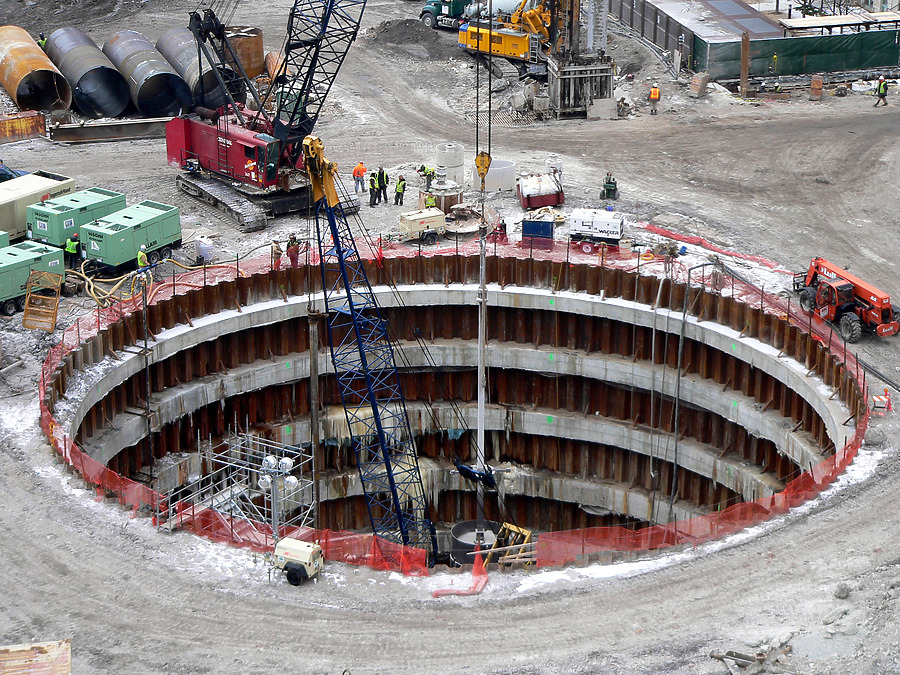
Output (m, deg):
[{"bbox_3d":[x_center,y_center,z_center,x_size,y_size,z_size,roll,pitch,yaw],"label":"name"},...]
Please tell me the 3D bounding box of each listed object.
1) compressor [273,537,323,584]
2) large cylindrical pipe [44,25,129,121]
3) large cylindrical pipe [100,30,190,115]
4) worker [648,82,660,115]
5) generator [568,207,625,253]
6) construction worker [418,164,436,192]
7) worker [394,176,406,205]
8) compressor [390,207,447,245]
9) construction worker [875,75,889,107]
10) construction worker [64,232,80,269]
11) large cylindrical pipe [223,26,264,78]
[{"bbox_3d":[-5.190,7.668,77.935,1.420,1.300,1.200,11,24,27],"label":"compressor"},{"bbox_3d":[-22.161,-16.187,137.867,3.100,3.100,10.350,-7,22,-18],"label":"large cylindrical pipe"},{"bbox_3d":[-18.413,-15.857,137.031,3.100,3.100,11.100,-7,22,-18],"label":"large cylindrical pipe"},{"bbox_3d":[11.937,-13.913,132.007,0.620,1.830,0.450,1,21,2],"label":"worker"},{"bbox_3d":[7.186,-5.125,110.619,2.550,2.020,1.200,5,21,13],"label":"generator"},{"bbox_3d":[-1.161,-8.246,116.637,1.000,1.500,0.550,-2,21,-5],"label":"construction worker"},{"bbox_3d":[-2.594,-7.738,118.335,0.580,1.680,0.450,12,24,28],"label":"worker"},{"bbox_3d":[-1.637,-5.436,112.152,2.600,1.440,1.500,-12,24,-28],"label":"compressor"},{"bbox_3d":[25.594,-14.563,133.837,0.750,1.820,0.600,-15,26,-35],"label":"construction worker"},{"bbox_3d":[-18.050,-4.135,108.145,0.650,1.770,0.500,8,22,19],"label":"construction worker"},{"bbox_3d":[-13.007,-18.035,143.211,2.540,2.800,2.540,0,21,0],"label":"large cylindrical pipe"}]

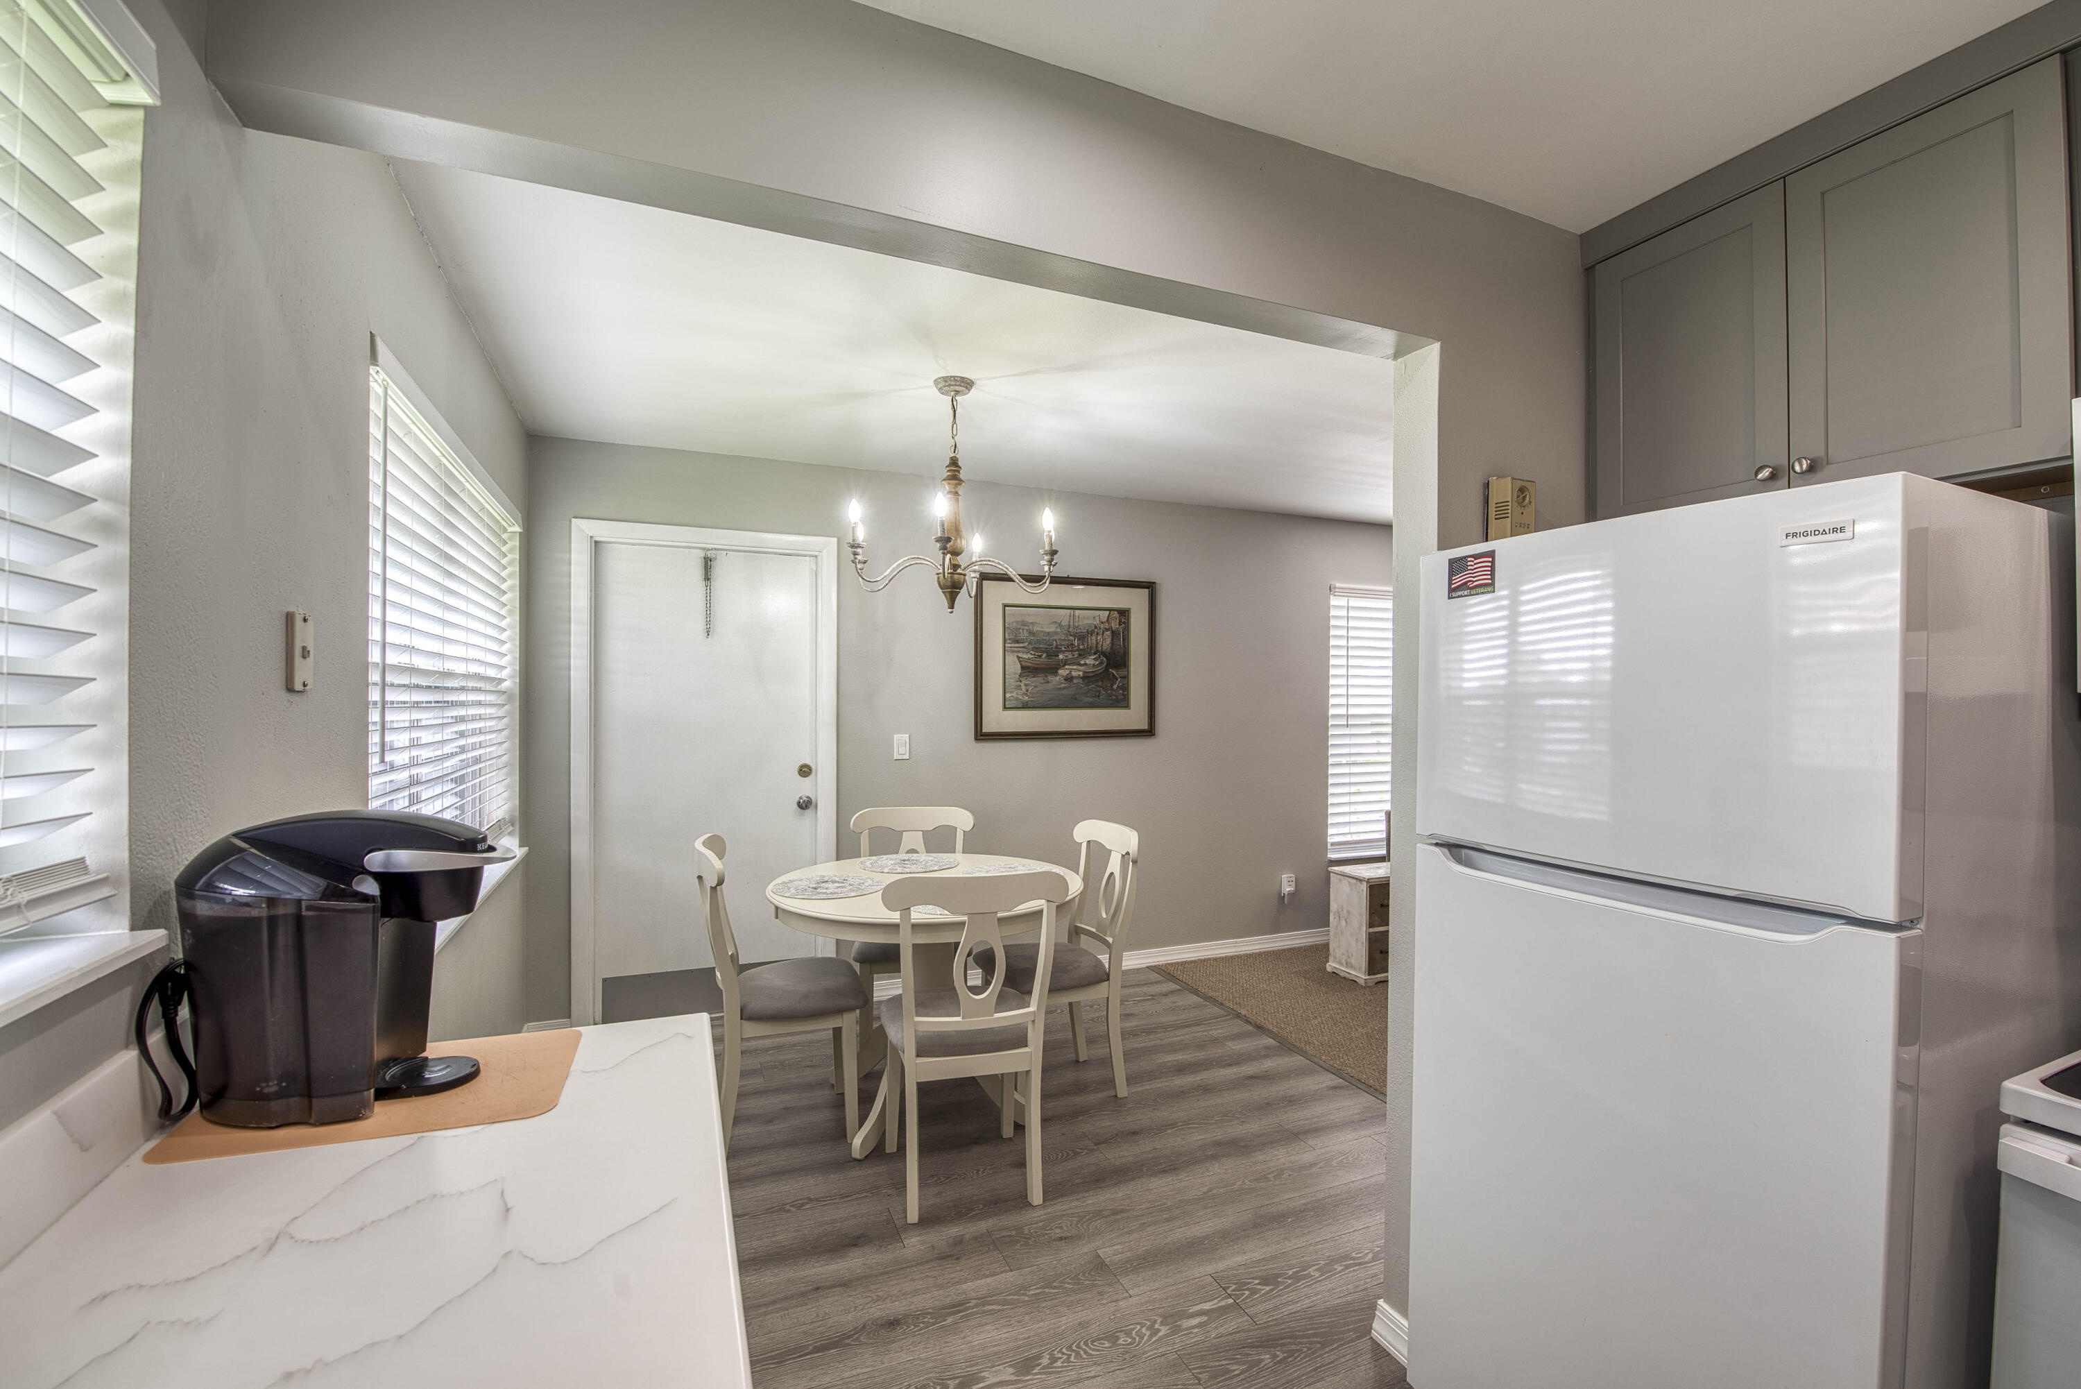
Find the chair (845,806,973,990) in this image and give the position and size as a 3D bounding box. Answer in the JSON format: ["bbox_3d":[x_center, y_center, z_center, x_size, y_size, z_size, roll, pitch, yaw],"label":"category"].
[{"bbox_3d":[-0.503,0.944,3.467,0.510,0.940,0.520,0,0,-9],"label":"chair"}]

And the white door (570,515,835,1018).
[{"bbox_3d":[-1.402,0.360,3.700,1.050,2.105,0.090,0,0,-23],"label":"white door"}]

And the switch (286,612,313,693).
[{"bbox_3d":[-1.095,-0.062,1.285,0.012,0.116,0.075,0,0,-23],"label":"switch"}]

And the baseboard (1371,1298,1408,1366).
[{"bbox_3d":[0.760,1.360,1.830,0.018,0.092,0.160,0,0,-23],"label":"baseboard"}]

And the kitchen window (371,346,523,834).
[{"bbox_3d":[-1.633,-0.069,2.401,0.060,1.140,1.710,0,0,-23],"label":"kitchen window"}]

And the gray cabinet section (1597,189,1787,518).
[{"bbox_3d":[1.444,-0.645,1.814,0.320,0.600,0.360,0,0,-23],"label":"gray cabinet section"}]

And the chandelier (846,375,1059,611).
[{"bbox_3d":[-0.285,-0.655,2.852,0.710,0.760,0.710,0,0,-23],"label":"chandelier"}]

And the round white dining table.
[{"bbox_3d":[-0.392,1.036,3.039,1.080,0.750,1.080,0,0,0],"label":"round white dining table"}]

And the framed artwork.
[{"bbox_3d":[0.150,-0.173,4.336,0.990,0.785,0.030,0,0,-23],"label":"framed artwork"}]

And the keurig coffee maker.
[{"bbox_3d":[-0.834,0.314,1.073,0.305,0.332,0.230,0,0,-14],"label":"keurig coffee maker"}]

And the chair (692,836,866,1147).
[{"bbox_3d":[-0.843,0.938,2.827,0.520,0.940,0.510,0,0,-20],"label":"chair"}]

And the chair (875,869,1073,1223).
[{"bbox_3d":[-0.228,0.938,2.539,0.510,0.940,0.520,0,0,-17],"label":"chair"}]

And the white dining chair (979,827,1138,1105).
[{"bbox_3d":[0.041,0.943,3.151,0.520,0.940,0.510,0,0,-21],"label":"white dining chair"}]

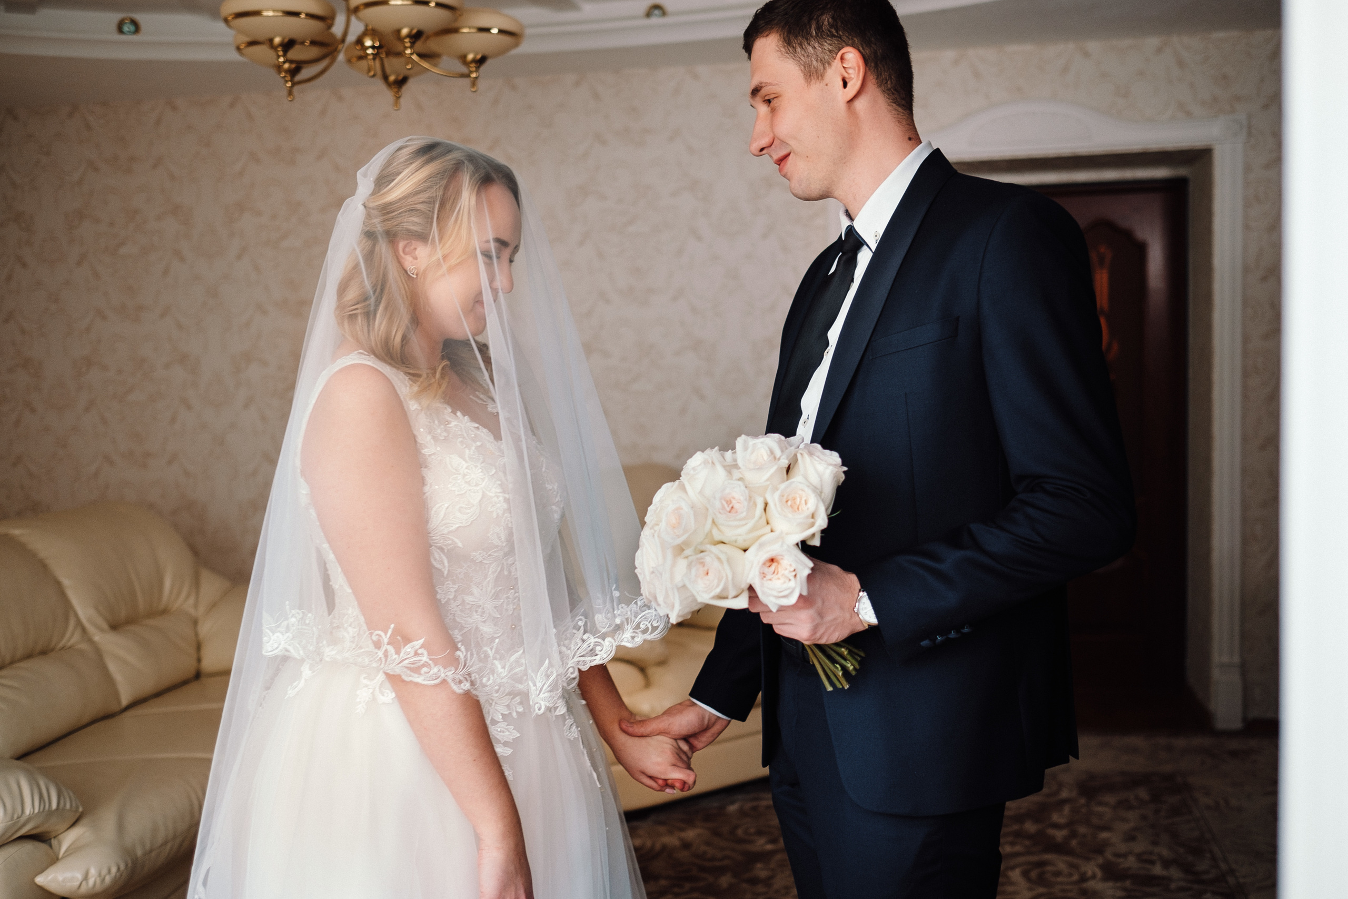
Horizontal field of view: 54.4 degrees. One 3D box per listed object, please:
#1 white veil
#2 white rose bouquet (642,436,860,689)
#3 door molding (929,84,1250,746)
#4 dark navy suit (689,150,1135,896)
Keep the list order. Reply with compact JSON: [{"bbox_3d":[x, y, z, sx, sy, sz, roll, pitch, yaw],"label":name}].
[{"bbox_3d":[-0.293,0.178,1.515,0.560,1.050,0.470,0,7,25],"label":"white veil"},{"bbox_3d":[0.101,0.132,1.361,0.225,0.305,0.225,-33,40,3],"label":"white rose bouquet"},{"bbox_3d":[1.254,-0.085,4.517,1.392,2.188,0.080,-2,6,6],"label":"door molding"},{"bbox_3d":[0.310,0.483,1.615,0.450,1.660,0.510,-6,7,-28],"label":"dark navy suit"}]

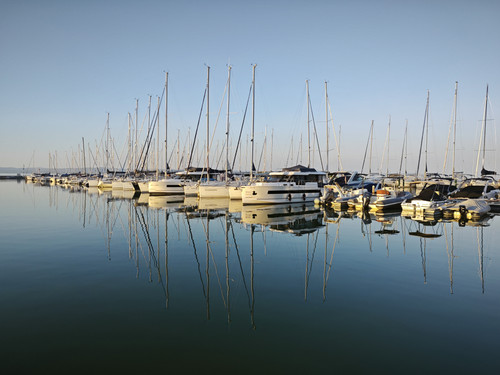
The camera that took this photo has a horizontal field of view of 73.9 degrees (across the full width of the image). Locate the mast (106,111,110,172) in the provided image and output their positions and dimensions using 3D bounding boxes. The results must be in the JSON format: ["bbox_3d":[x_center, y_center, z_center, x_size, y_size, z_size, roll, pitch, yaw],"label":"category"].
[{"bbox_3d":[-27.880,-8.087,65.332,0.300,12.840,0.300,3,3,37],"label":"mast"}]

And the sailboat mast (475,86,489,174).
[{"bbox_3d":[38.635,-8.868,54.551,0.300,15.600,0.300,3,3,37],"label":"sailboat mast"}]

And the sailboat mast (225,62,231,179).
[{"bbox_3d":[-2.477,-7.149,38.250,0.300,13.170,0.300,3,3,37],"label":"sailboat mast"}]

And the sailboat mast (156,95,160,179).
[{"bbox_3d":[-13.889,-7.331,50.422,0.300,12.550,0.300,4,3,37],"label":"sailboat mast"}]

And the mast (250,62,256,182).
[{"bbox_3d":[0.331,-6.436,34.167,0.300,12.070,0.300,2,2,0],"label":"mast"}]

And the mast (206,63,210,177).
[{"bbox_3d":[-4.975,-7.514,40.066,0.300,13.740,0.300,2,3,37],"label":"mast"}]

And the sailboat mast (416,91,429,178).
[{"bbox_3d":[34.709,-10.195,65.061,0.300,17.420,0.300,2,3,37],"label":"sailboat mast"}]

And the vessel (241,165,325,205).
[{"bbox_3d":[2.829,-0.298,29.716,9.400,3.350,3.400,-2,3,-43],"label":"vessel"}]

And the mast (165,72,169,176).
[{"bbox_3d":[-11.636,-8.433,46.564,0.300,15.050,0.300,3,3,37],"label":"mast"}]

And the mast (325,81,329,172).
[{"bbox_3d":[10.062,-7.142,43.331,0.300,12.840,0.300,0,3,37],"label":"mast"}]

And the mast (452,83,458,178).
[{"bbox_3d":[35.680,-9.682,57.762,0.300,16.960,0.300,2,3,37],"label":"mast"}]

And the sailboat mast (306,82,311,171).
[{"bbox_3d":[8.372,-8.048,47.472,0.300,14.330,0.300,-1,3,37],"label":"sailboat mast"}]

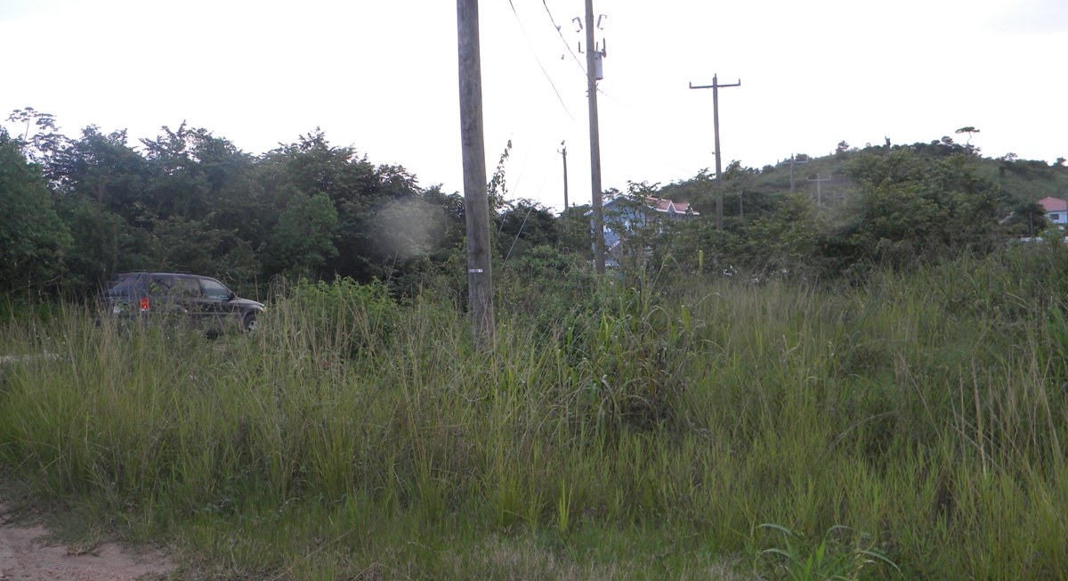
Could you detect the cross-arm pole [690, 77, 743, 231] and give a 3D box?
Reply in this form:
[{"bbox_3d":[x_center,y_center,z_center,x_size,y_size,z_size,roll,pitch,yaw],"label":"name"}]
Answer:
[{"bbox_3d":[8.710,-4.915,40.623,2.440,10.500,0.360,-2,1,13],"label":"cross-arm pole"}]

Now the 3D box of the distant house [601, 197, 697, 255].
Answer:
[{"bbox_3d":[9.867,-4.473,78.947,7.300,7.700,9.300,-1,2,34],"label":"distant house"}]

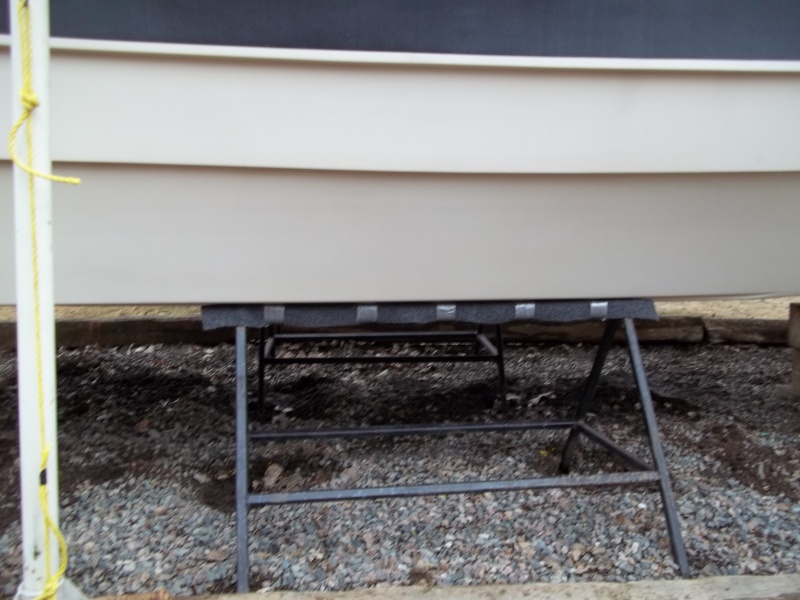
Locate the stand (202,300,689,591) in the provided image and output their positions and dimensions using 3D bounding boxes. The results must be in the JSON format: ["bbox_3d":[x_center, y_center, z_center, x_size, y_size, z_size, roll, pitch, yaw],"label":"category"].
[{"bbox_3d":[0.115,0.350,2.146,1.145,0.638,0.795,0,6,-12],"label":"stand"}]

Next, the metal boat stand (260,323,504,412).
[{"bbox_3d":[-0.100,0.122,3.753,1.145,0.644,0.795,0,6,-4],"label":"metal boat stand"}]

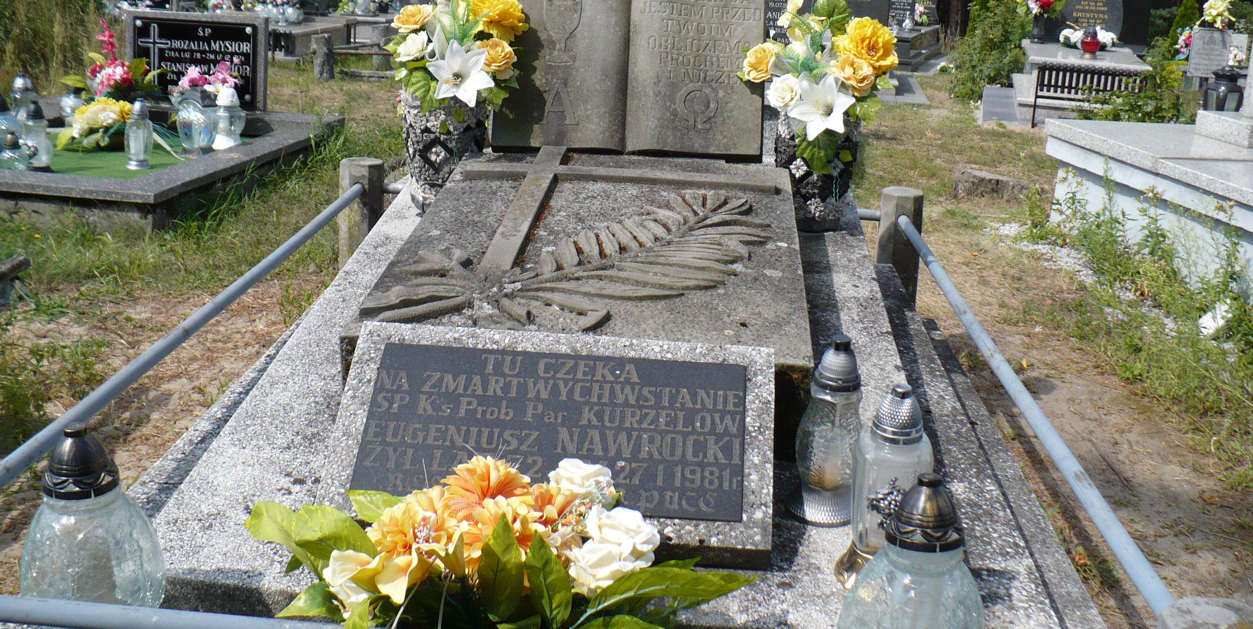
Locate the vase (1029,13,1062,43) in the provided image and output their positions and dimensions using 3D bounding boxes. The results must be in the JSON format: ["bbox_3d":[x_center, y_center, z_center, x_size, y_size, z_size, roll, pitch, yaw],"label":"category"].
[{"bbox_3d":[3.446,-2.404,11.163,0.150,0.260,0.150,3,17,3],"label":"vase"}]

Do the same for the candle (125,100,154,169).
[{"bbox_3d":[-1.809,-0.664,4.954,0.103,0.246,0.103,3,17,3],"label":"candle"}]

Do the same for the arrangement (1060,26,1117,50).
[{"bbox_3d":[3.756,-2.251,10.900,0.460,0.180,0.280,3,17,3],"label":"arrangement"}]

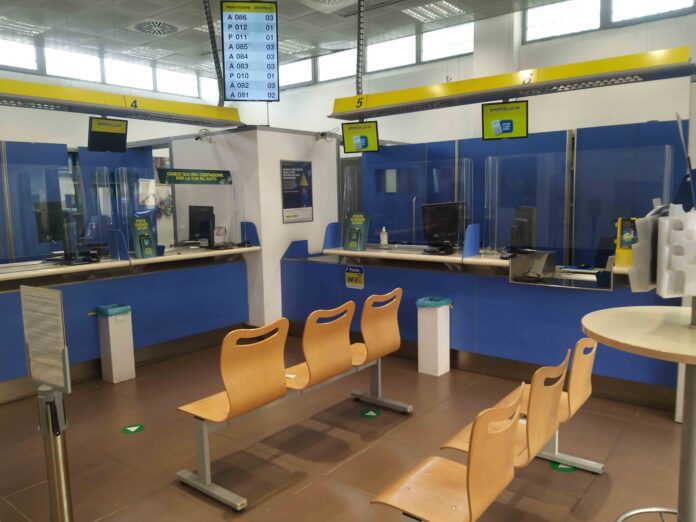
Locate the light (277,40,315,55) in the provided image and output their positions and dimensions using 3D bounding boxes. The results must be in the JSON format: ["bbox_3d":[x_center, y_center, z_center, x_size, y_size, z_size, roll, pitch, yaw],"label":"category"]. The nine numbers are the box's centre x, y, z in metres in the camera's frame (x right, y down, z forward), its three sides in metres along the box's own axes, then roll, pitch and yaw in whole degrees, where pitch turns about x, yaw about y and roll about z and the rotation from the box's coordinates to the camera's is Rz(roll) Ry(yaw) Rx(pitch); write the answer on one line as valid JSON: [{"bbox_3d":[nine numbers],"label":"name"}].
[{"bbox_3d":[-0.936,-3.445,8.670,0.600,0.080,0.600,4,9,38],"label":"light"}]

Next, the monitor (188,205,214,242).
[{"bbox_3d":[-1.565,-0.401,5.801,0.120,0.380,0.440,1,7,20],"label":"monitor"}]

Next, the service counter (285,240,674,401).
[{"bbox_3d":[0.847,0.428,4.960,3.782,1.054,0.728,4,9,38],"label":"service counter"}]

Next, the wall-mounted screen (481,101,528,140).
[{"bbox_3d":[1.347,-1.199,4.641,0.385,0.305,0.050,2,18,28],"label":"wall-mounted screen"}]

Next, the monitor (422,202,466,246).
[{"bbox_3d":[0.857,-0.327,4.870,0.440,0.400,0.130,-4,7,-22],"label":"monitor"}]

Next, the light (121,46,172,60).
[{"bbox_3d":[-3.271,-3.411,8.845,0.600,0.080,0.600,4,9,38],"label":"light"}]

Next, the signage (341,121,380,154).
[{"bbox_3d":[0.134,-1.271,5.596,0.385,0.305,0.050,1,17,22],"label":"signage"}]

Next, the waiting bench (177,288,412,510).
[{"bbox_3d":[-0.256,0.709,3.449,0.566,0.899,1.643,4,9,39],"label":"waiting bench"}]

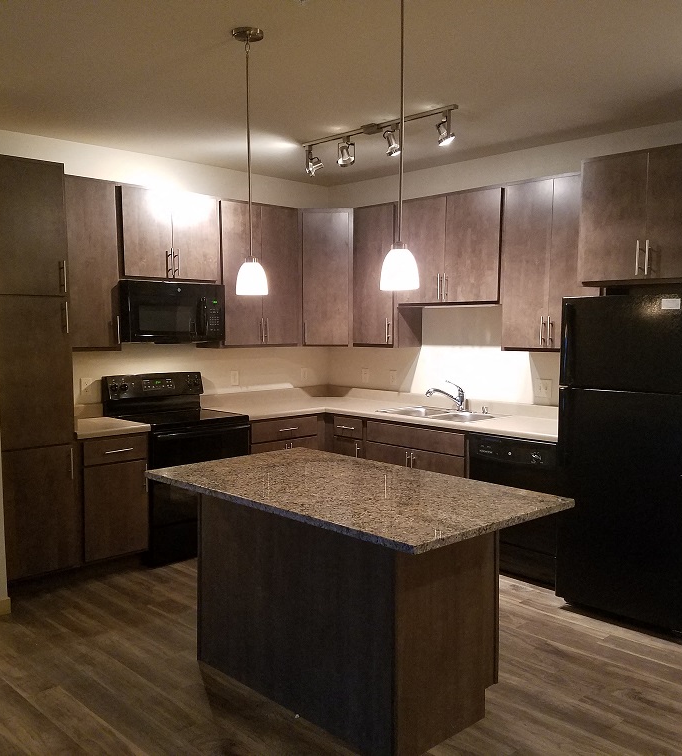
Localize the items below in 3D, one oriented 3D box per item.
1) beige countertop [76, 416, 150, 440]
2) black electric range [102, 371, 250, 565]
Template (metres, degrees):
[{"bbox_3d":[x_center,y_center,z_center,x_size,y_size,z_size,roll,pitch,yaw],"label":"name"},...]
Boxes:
[{"bbox_3d":[-1.598,0.310,4.853,0.475,0.039,0.645,-4,6,-44],"label":"beige countertop"},{"bbox_3d":[-1.113,0.581,5.203,0.762,1.177,0.665,-4,5,-43],"label":"black electric range"}]

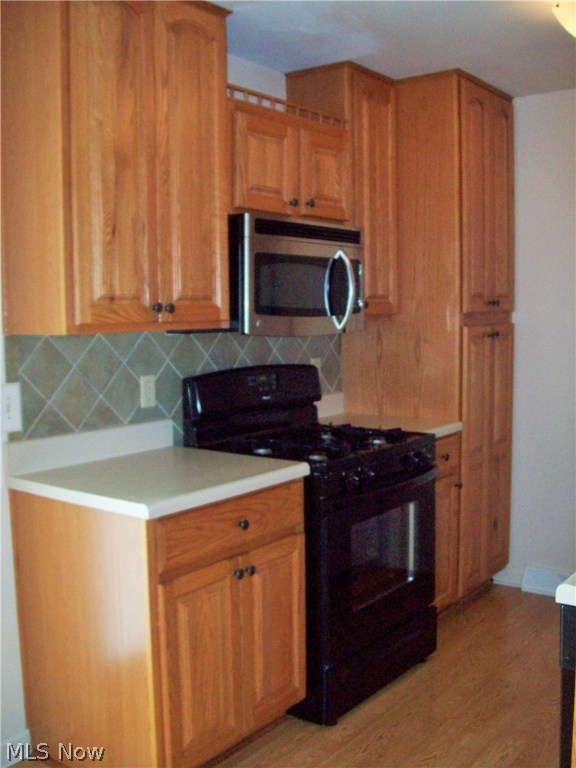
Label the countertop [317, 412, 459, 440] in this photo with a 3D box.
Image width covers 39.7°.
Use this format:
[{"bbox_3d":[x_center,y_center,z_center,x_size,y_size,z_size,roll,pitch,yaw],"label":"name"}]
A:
[{"bbox_3d":[0.406,0.191,3.615,0.645,0.041,0.371,3,7,38],"label":"countertop"}]

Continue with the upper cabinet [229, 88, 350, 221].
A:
[{"bbox_3d":[-0.094,-0.840,3.163,0.325,0.390,0.748,3,7,38],"label":"upper cabinet"}]

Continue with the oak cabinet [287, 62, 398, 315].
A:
[{"bbox_3d":[0.257,-0.827,3.614,0.322,1.068,0.394,3,7,38],"label":"oak cabinet"}]

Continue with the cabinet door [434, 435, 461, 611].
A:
[{"bbox_3d":[0.641,0.614,3.477,0.030,0.775,0.364,3,7,38],"label":"cabinet door"}]

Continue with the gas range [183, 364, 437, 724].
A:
[{"bbox_3d":[0.113,0.538,3.156,0.700,1.180,0.761,3,7,38],"label":"gas range"}]

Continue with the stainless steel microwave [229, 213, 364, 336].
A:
[{"bbox_3d":[-0.054,-0.418,3.188,0.395,0.425,0.758,3,7,38],"label":"stainless steel microwave"}]

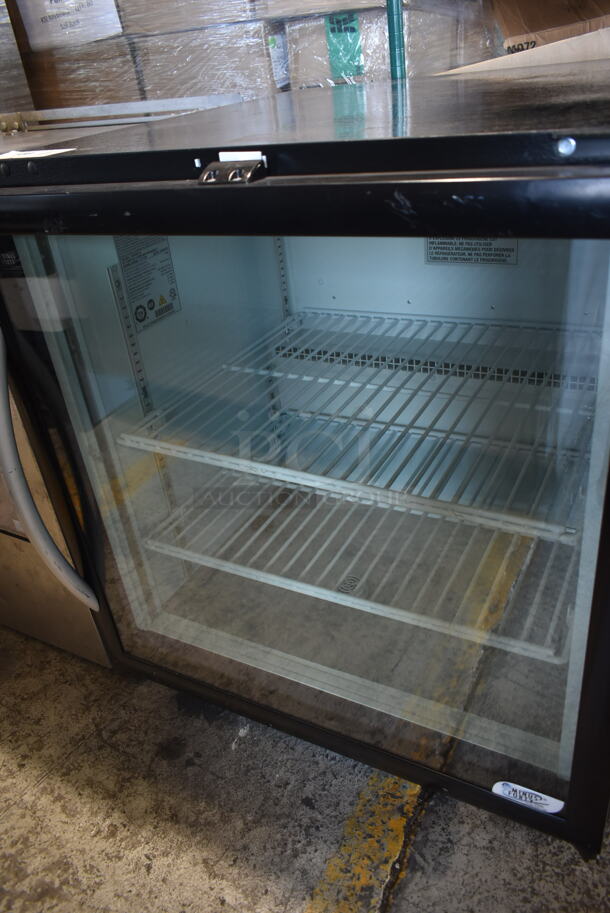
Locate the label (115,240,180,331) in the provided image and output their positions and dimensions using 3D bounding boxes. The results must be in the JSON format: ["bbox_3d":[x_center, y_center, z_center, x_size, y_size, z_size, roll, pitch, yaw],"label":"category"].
[{"bbox_3d":[-0.207,-0.248,0.910,0.001,0.142,0.097,10,35,27],"label":"label"}]

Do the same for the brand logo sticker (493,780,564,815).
[{"bbox_3d":[0.242,0.371,0.746,0.074,0.028,0.001,10,35,27],"label":"brand logo sticker"}]

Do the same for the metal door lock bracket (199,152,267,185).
[{"bbox_3d":[-0.064,-0.243,0.579,0.056,0.022,0.034,10,34,27],"label":"metal door lock bracket"}]

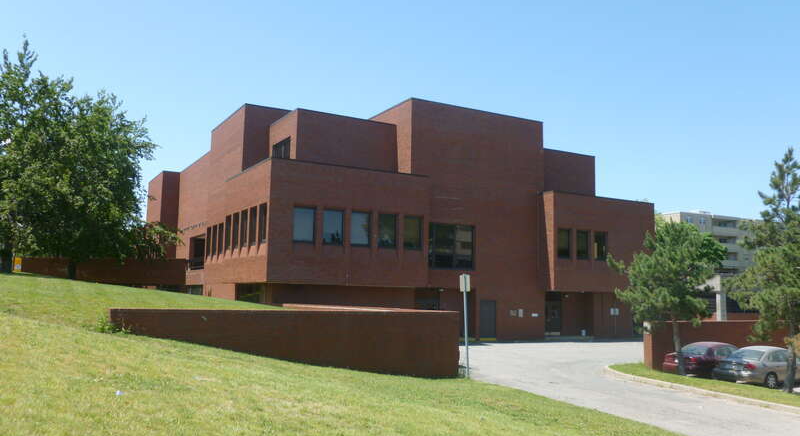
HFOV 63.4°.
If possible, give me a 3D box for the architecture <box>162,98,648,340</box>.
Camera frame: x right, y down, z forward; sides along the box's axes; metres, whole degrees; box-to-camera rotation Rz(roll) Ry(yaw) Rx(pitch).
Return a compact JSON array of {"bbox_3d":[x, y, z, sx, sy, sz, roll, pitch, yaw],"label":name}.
[{"bbox_3d":[-1.527,1.425,47.924,28.289,13.507,26.000,5,-8,-30],"label":"architecture"}]

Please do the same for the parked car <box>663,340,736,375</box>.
[{"bbox_3d":[13.194,5.987,27.370,4.650,1.430,1.780,5,-8,-34],"label":"parked car"}]

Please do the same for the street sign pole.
[{"bbox_3d":[1.766,2.841,17.154,0.310,2.689,0.080,5,-8,-30],"label":"street sign pole"}]

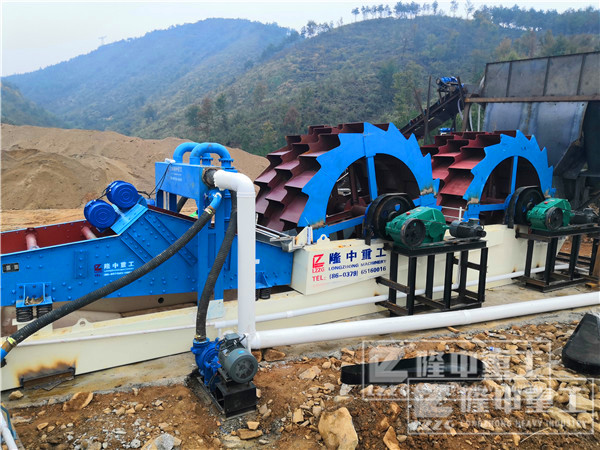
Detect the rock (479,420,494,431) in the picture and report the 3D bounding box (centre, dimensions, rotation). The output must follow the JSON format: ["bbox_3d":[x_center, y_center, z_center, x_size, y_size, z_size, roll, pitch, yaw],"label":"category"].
[{"bbox_3d":[1.591,1.704,3.972,0.115,0.060,0.080,5,9,23],"label":"rock"}]

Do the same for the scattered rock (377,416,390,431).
[{"bbox_3d":[0.723,1.718,4.050,0.120,0.090,0.090,3,9,11],"label":"scattered rock"}]

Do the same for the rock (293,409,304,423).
[{"bbox_3d":[-0.013,1.710,4.200,0.110,0.100,0.090,1,9,0],"label":"rock"}]

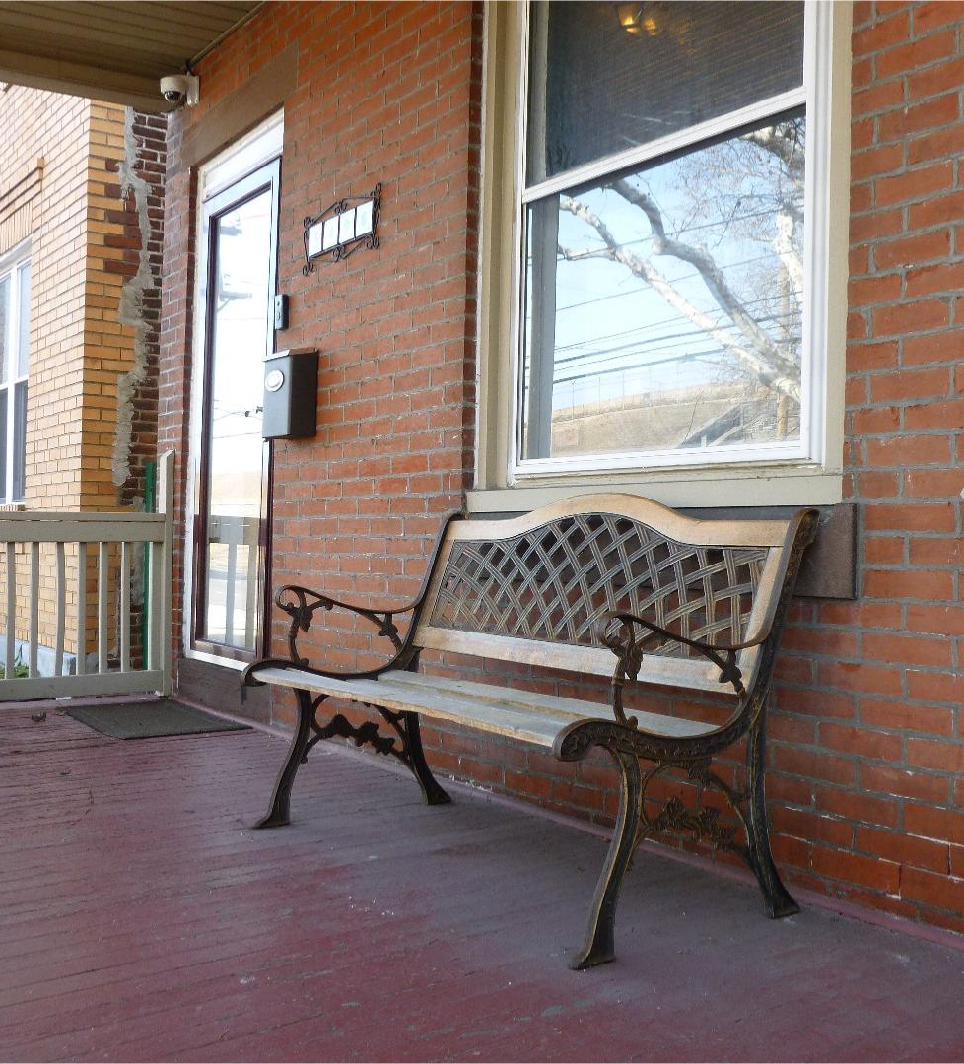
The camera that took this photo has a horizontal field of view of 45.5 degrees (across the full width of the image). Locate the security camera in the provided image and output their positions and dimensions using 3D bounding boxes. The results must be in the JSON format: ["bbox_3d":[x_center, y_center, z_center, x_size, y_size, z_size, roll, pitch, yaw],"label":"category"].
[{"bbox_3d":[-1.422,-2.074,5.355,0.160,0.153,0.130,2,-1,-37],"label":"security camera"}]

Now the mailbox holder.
[{"bbox_3d":[-0.741,-0.527,4.413,0.123,0.335,0.242,2,-1,-37],"label":"mailbox holder"}]

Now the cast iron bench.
[{"bbox_3d":[0.030,0.334,2.662,0.704,0.872,1.255,2,-1,-37],"label":"cast iron bench"}]

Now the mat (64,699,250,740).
[{"bbox_3d":[-1.345,0.754,4.699,0.495,0.011,0.872,2,-1,-37],"label":"mat"}]

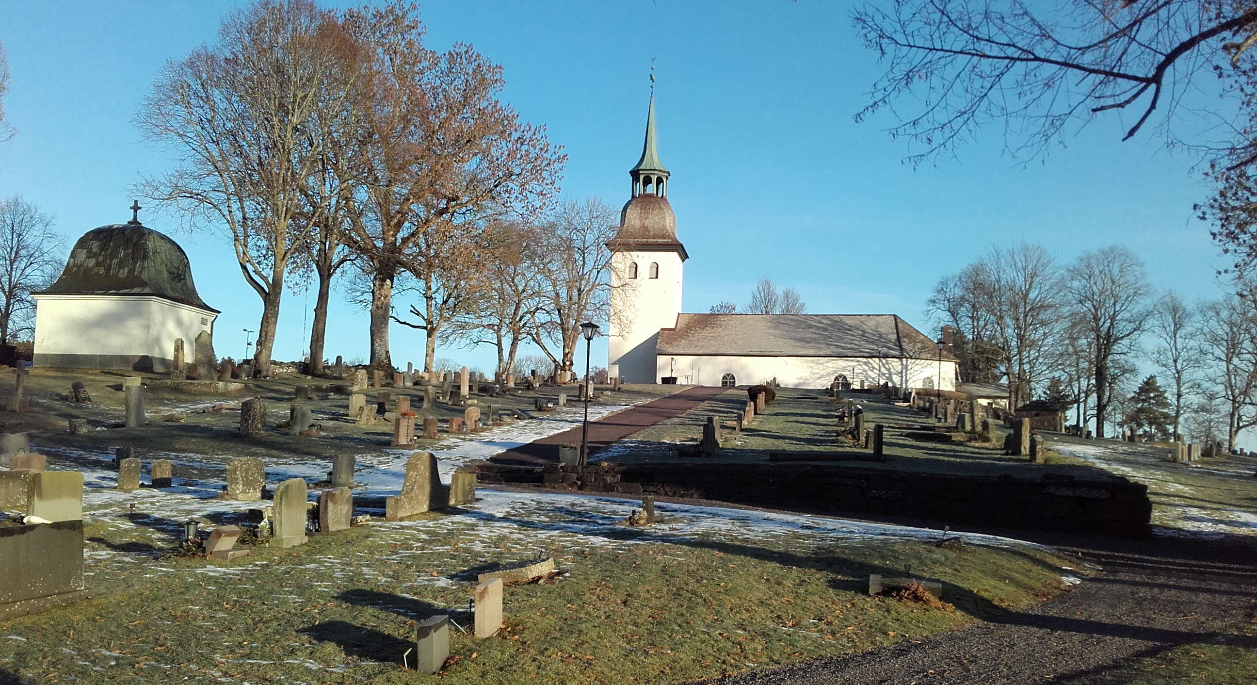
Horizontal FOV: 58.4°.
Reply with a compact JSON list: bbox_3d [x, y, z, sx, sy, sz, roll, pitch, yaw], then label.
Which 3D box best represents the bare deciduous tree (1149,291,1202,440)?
[{"bbox_3d":[44.744,1.846,92.000,4.334,12.119,4.117,1,-5,0],"label":"bare deciduous tree"}]

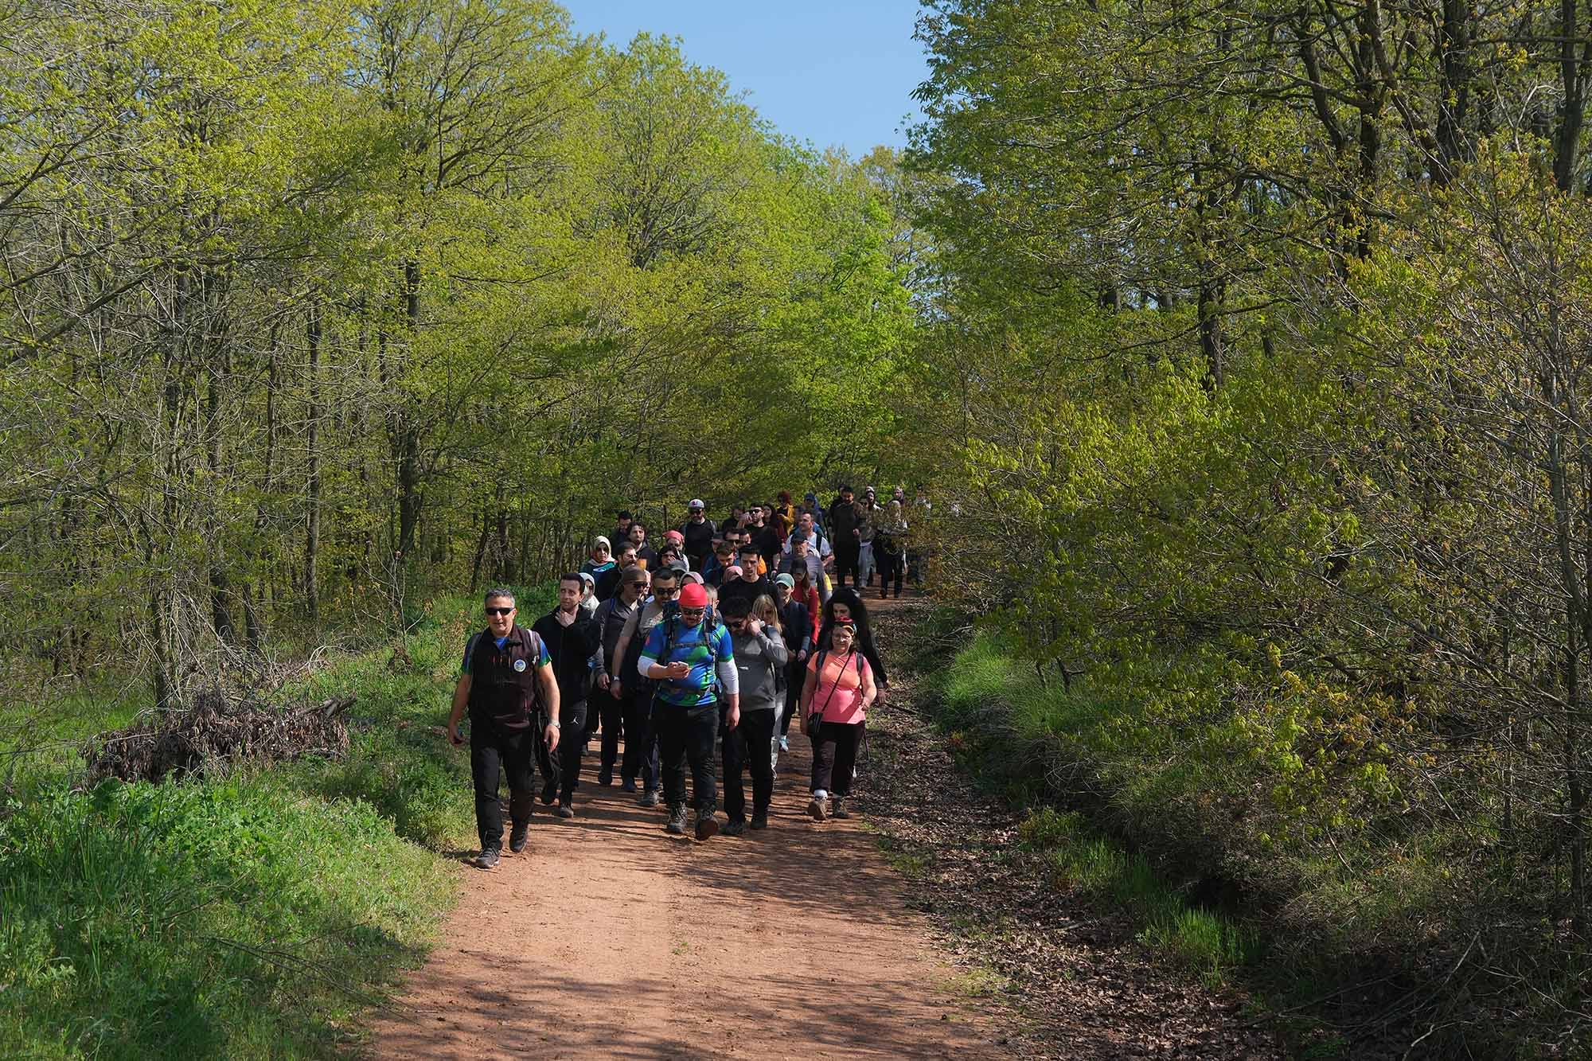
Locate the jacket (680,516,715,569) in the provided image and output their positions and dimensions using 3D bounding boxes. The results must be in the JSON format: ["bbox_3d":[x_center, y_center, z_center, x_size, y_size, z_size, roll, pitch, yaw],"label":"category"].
[{"bbox_3d":[-1.240,0.166,41.000,0.520,0.680,0.300,0,1,0],"label":"jacket"}]

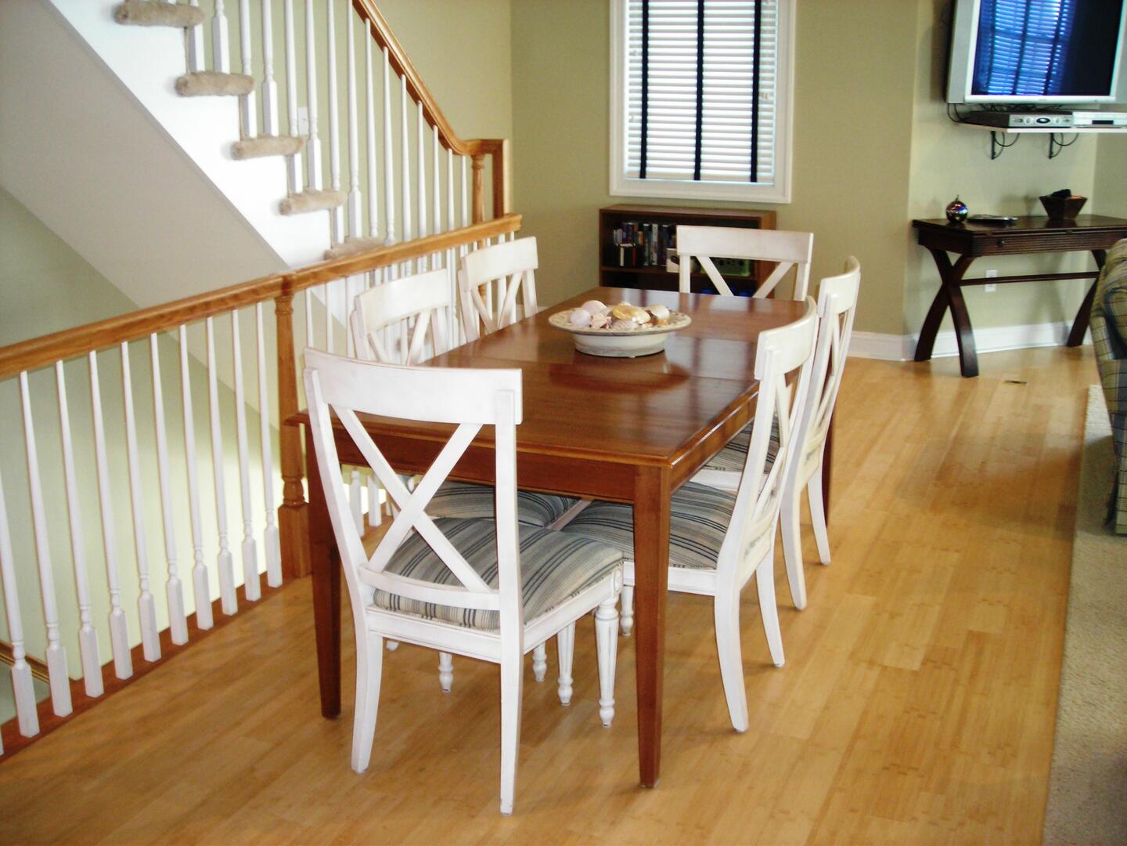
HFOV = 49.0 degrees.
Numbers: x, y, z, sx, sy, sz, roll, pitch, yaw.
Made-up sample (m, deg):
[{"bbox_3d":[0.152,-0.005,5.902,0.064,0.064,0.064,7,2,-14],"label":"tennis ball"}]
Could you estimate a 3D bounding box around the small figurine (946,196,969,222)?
[{"bbox_3d":[2.128,-1.154,6.672,0.117,0.143,0.117,6,16,22],"label":"small figurine"}]

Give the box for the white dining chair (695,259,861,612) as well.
[{"bbox_3d":[0.587,0.008,3.726,0.550,0.970,0.500,6,16,21],"label":"white dining chair"}]

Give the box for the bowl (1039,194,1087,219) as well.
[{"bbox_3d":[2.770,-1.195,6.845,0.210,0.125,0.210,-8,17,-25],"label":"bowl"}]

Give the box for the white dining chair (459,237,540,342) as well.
[{"bbox_3d":[-0.003,-0.091,4.099,0.550,0.970,0.500,6,17,23],"label":"white dining chair"}]

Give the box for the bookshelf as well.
[{"bbox_3d":[0.699,-0.809,7.062,0.960,0.790,0.340,8,17,27],"label":"bookshelf"}]

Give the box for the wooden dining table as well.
[{"bbox_3d":[0.171,0.155,3.592,0.917,0.760,1.965,6,16,22],"label":"wooden dining table"}]

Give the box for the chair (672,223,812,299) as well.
[{"bbox_3d":[0.559,-0.187,4.442,0.500,0.970,0.550,7,17,25],"label":"chair"}]

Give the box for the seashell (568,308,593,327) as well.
[{"bbox_3d":[0.049,-0.293,3.450,0.060,0.050,0.055,6,16,22],"label":"seashell"}]

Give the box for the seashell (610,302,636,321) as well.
[{"bbox_3d":[0.171,-0.313,3.500,0.080,0.050,0.060,6,16,22],"label":"seashell"}]

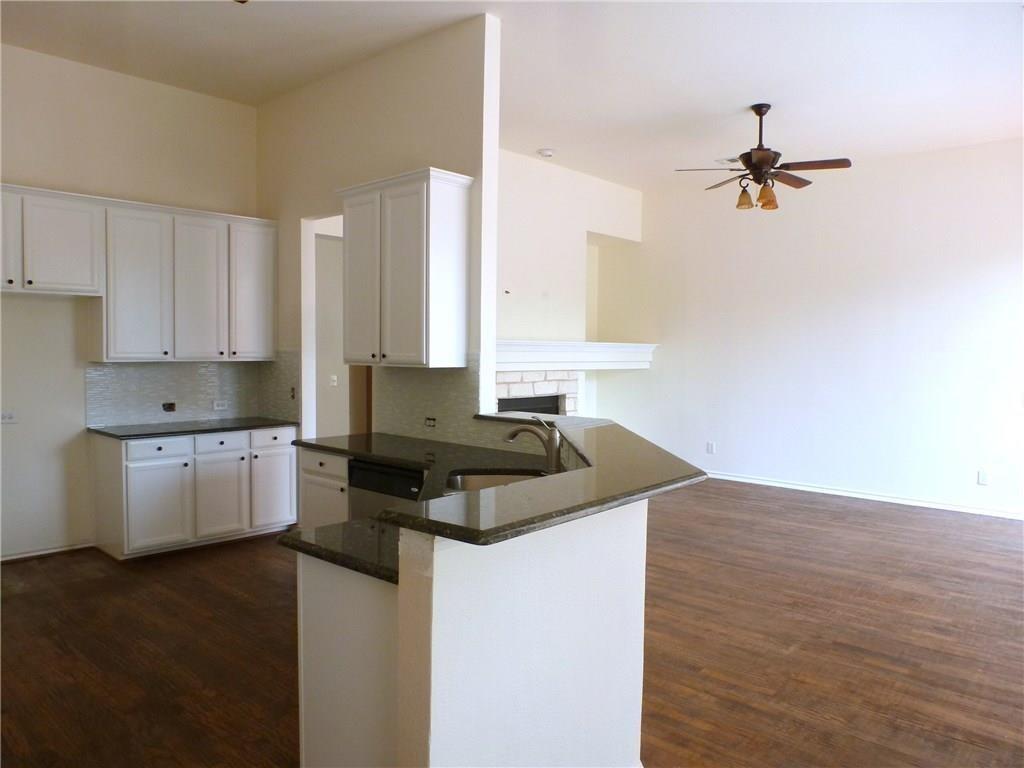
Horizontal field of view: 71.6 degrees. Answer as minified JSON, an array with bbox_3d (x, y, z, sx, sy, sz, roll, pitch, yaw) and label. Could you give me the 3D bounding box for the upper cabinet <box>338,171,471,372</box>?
[{"bbox_3d":[-0.695,-0.679,4.486,0.928,1.135,0.340,4,4,43],"label":"upper cabinet"}]

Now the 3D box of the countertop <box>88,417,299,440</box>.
[{"bbox_3d":[-2.408,0.333,5.453,0.656,0.035,1.321,4,4,43],"label":"countertop"}]

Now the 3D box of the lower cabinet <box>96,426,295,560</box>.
[{"bbox_3d":[-2.413,0.778,5.504,0.618,0.862,1.291,4,4,43],"label":"lower cabinet"}]

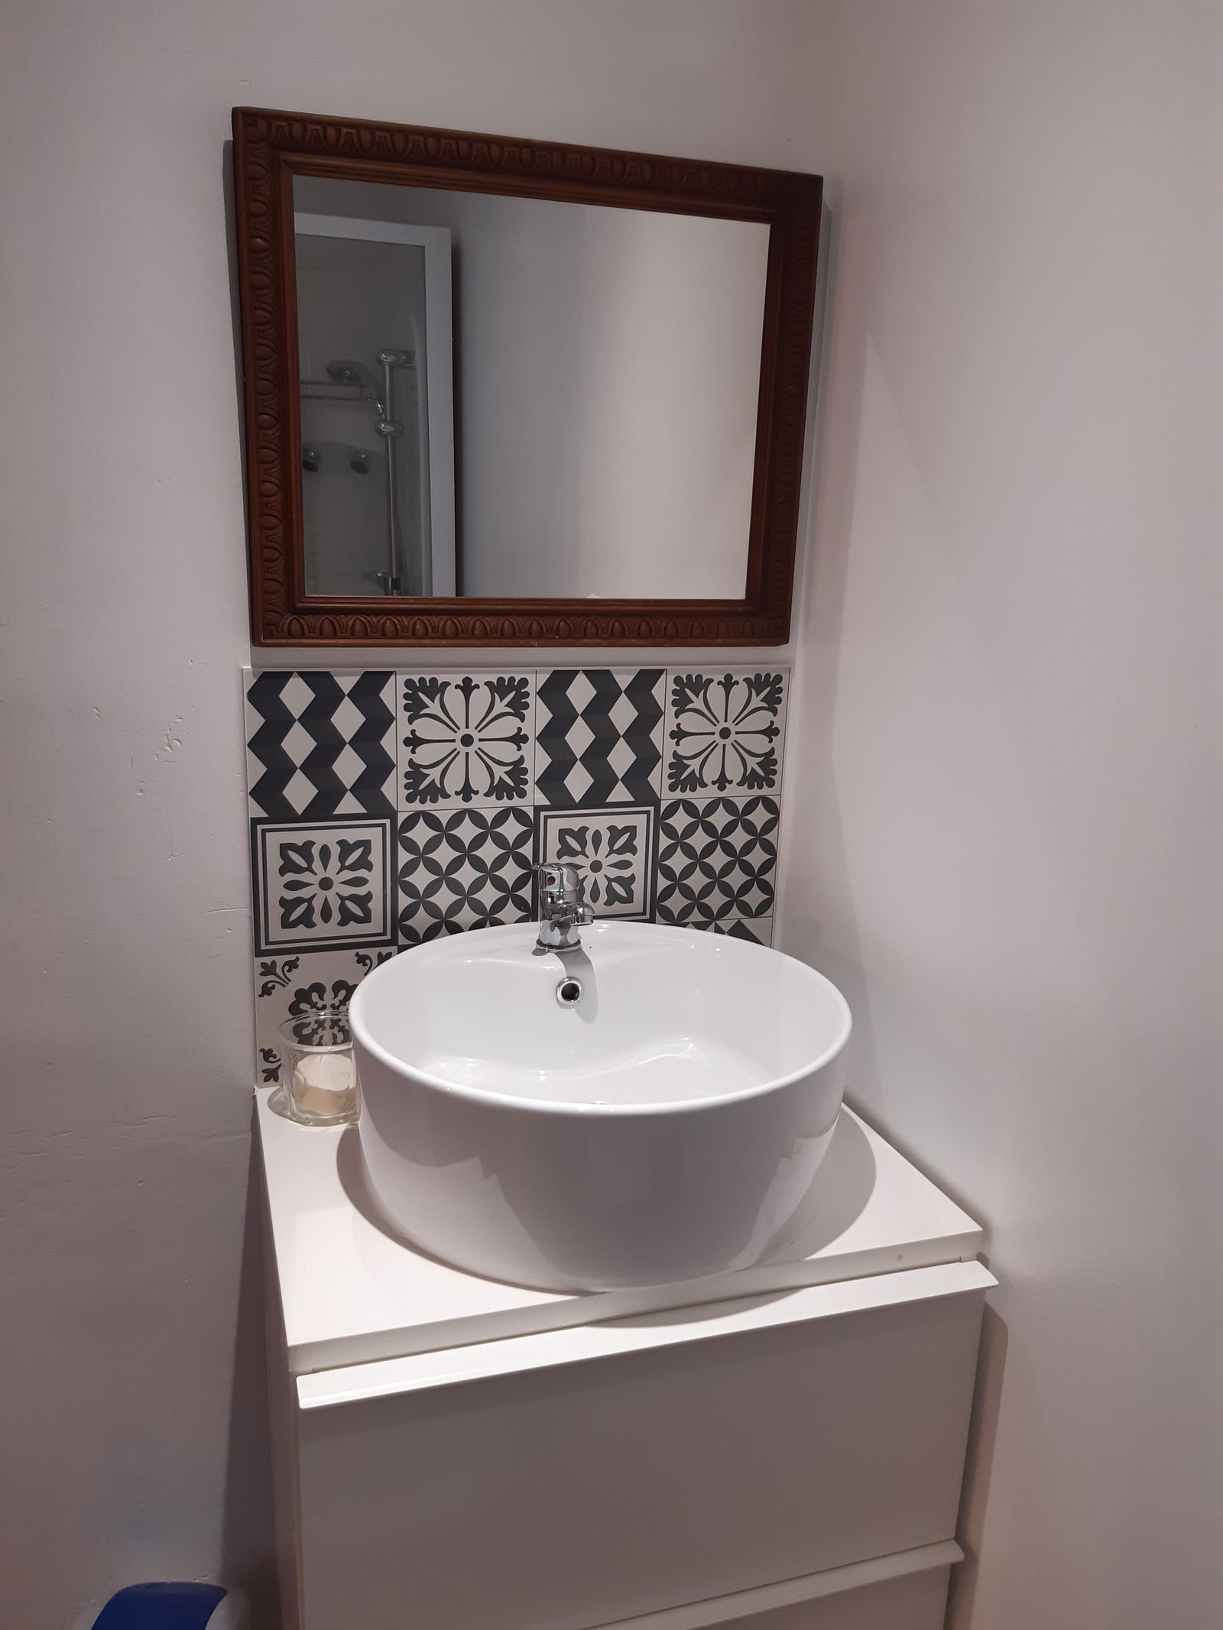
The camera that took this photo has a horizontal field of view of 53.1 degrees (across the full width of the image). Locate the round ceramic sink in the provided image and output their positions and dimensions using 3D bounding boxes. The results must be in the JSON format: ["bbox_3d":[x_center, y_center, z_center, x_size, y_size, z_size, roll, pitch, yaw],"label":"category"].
[{"bbox_3d":[-0.013,0.257,1.171,0.461,0.177,0.461,2,13,0],"label":"round ceramic sink"}]

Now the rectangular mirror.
[{"bbox_3d":[-0.071,-0.411,1.240,0.579,0.477,0.030,-2,16,-18],"label":"rectangular mirror"}]

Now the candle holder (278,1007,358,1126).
[{"bbox_3d":[-0.295,0.267,1.288,0.098,0.087,0.098,-2,14,-18],"label":"candle holder"}]

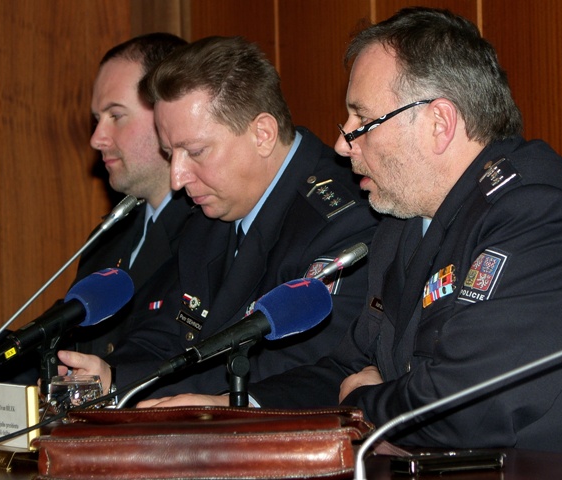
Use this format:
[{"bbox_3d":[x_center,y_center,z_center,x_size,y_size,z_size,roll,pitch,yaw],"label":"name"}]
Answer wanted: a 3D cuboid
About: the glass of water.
[{"bbox_3d":[-0.263,0.212,4.500,0.069,0.072,0.069,-2,5,0],"label":"glass of water"}]

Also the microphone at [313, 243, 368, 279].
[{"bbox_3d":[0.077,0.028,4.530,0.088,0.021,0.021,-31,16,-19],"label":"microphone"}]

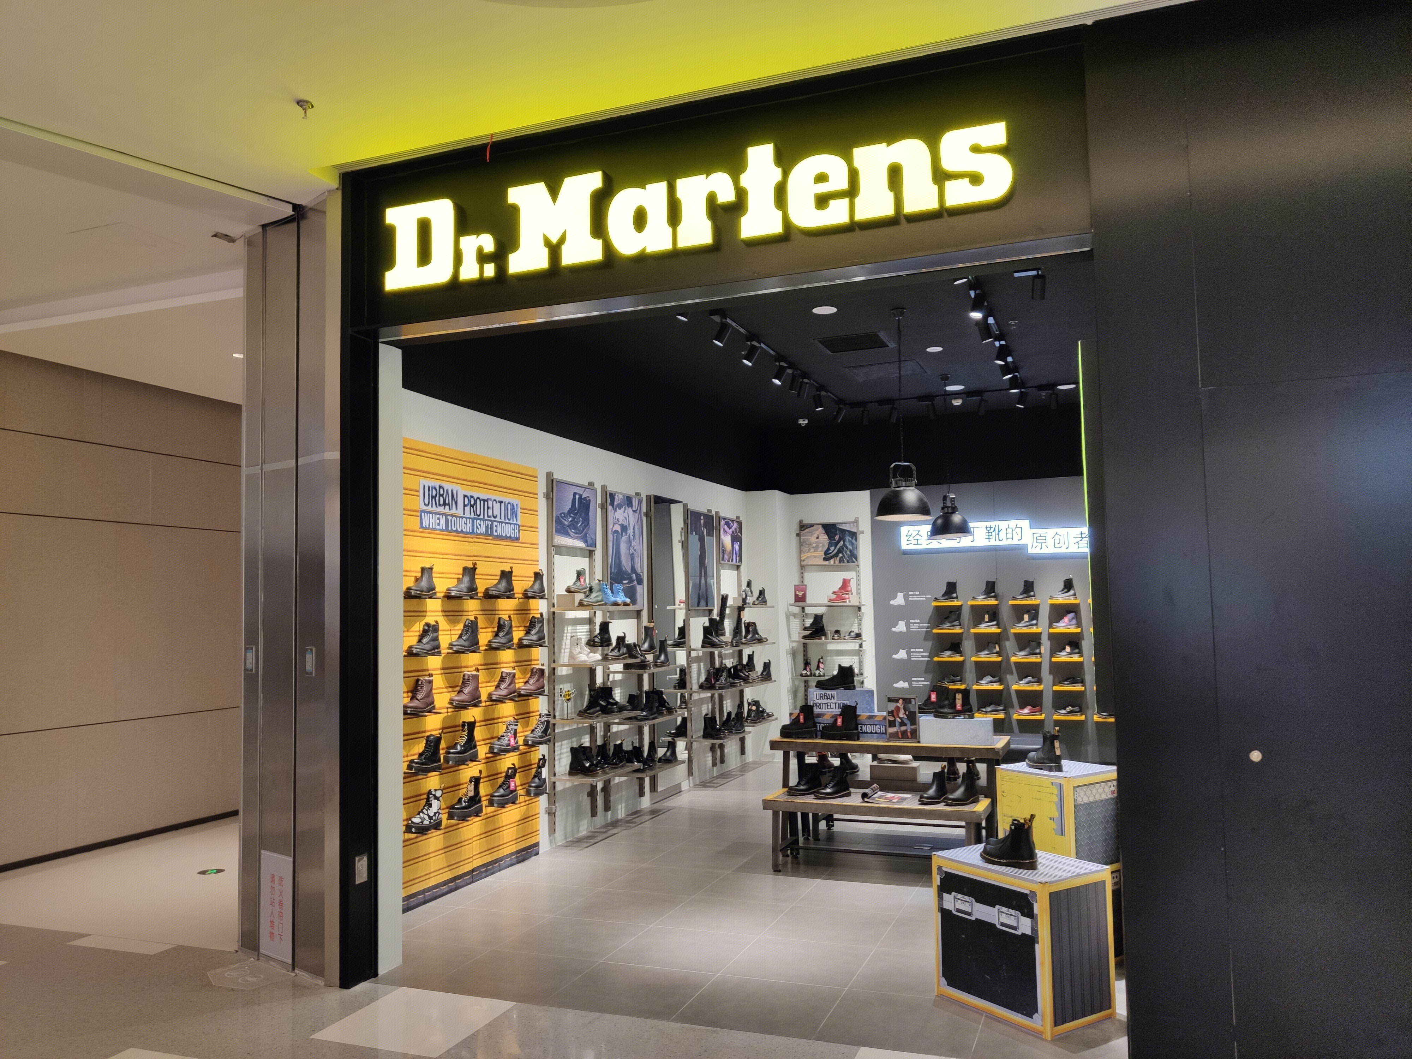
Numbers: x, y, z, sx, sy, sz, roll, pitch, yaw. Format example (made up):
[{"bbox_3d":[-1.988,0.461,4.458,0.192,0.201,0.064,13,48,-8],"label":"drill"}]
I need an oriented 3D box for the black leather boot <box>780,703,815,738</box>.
[{"bbox_3d":[0.637,1.325,7.309,0.262,0.222,0.106,-2,-5,14],"label":"black leather boot"}]

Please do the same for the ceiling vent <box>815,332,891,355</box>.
[{"bbox_3d":[1.154,-1.426,8.172,0.520,0.030,0.500,-3,-5,21],"label":"ceiling vent"}]

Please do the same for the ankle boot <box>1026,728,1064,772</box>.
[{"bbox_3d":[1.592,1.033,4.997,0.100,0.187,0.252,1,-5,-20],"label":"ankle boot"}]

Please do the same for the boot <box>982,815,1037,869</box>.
[{"bbox_3d":[1.275,1.295,4.481,0.103,0.220,0.272,3,-6,-42],"label":"boot"}]

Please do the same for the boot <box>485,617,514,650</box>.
[{"bbox_3d":[-1.335,0.673,6.908,0.100,0.216,0.270,-2,-5,17],"label":"boot"}]

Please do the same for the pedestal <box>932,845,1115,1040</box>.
[{"bbox_3d":[1.329,1.702,4.476,0.402,0.594,0.600,1,-5,-33],"label":"pedestal"}]

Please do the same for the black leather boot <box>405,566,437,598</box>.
[{"bbox_3d":[-1.609,0.297,6.019,0.106,0.183,0.275,-3,-5,21],"label":"black leather boot"}]

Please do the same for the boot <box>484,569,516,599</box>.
[{"bbox_3d":[-1.314,0.349,6.780,0.107,0.185,0.285,-3,-5,21],"label":"boot"}]

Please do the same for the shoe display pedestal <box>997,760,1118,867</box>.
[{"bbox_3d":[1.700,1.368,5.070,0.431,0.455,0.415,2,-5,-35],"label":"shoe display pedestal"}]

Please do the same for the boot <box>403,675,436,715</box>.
[{"bbox_3d":[-1.644,0.952,6.077,0.105,0.222,0.278,-3,-5,24],"label":"boot"}]

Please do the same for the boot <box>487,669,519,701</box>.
[{"bbox_3d":[-1.322,1.010,6.894,0.104,0.212,0.275,-3,-5,25],"label":"boot"}]

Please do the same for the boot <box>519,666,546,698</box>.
[{"bbox_3d":[-1.186,1.032,7.248,0.100,0.208,0.270,-3,-5,21],"label":"boot"}]

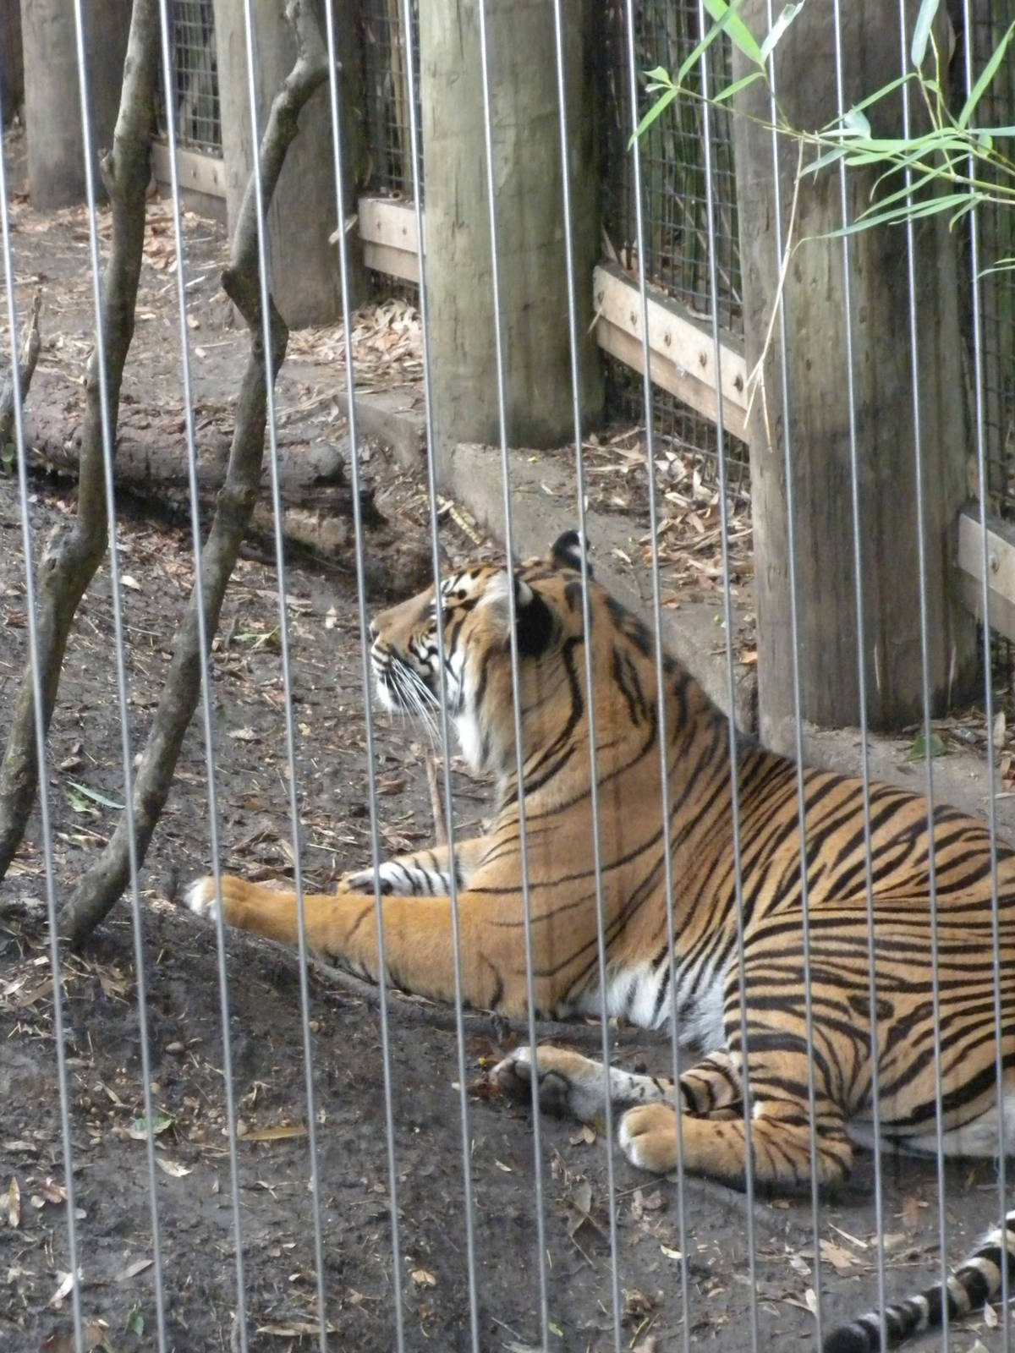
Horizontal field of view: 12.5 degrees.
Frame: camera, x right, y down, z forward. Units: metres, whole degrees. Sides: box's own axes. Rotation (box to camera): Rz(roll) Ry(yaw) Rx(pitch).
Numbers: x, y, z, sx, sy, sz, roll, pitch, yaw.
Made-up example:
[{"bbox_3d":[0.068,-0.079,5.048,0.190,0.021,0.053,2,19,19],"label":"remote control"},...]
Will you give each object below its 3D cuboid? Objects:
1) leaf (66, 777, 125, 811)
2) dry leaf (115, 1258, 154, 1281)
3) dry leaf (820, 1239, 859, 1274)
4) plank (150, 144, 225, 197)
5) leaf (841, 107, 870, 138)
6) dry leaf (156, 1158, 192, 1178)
[{"bbox_3d":[-0.609,0.174,6.880,0.018,0.018,0.115,-14,16,-43],"label":"leaf"},{"bbox_3d":[-0.423,0.672,5.270,0.018,0.011,0.055,6,15,38],"label":"dry leaf"},{"bbox_3d":[0.372,0.649,5.210,0.032,0.016,0.065,-6,12,-13],"label":"dry leaf"},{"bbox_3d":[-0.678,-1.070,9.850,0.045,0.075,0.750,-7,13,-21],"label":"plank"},{"bbox_3d":[0.221,-0.352,2.950,0.019,0.018,0.012,-3,12,1],"label":"leaf"},{"bbox_3d":[-0.397,0.585,5.540,0.044,0.011,0.025,4,13,29],"label":"dry leaf"}]

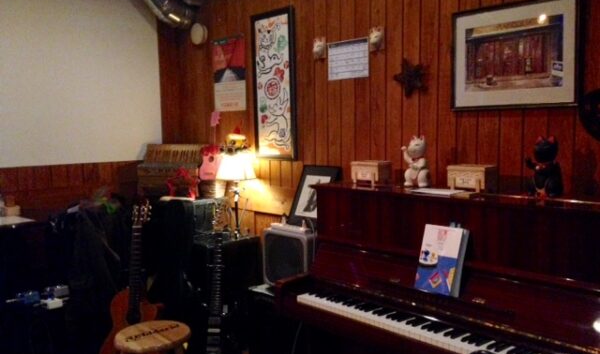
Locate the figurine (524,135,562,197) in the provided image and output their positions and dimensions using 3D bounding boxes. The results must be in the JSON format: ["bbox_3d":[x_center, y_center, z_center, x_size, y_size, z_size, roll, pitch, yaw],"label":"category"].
[{"bbox_3d":[0.954,-0.049,2.232,0.120,0.240,0.140,-6,8,-43],"label":"figurine"}]

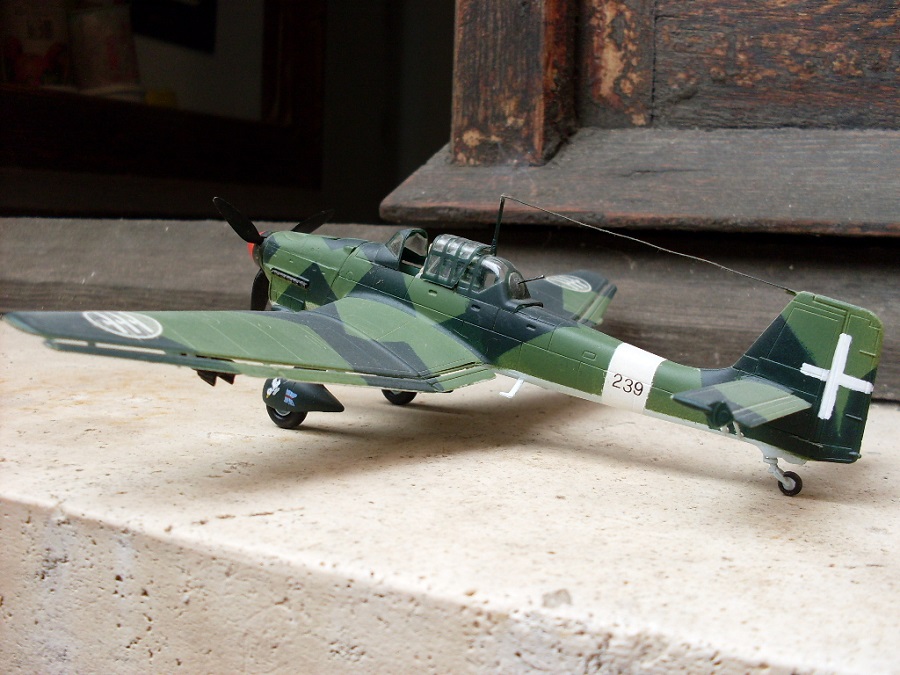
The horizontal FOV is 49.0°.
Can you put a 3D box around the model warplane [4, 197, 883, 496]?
[{"bbox_3d":[0.010,-0.003,0.208,0.153,0.053,0.192,6,8,35],"label":"model warplane"}]

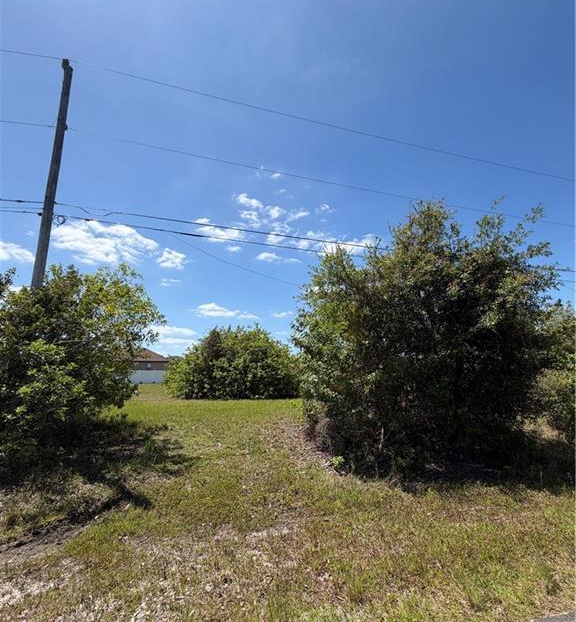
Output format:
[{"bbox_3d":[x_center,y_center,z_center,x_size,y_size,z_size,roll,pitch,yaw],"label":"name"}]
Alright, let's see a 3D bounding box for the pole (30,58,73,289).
[{"bbox_3d":[-6.306,-2.128,8.067,0.280,10.400,0.280,3,-12,-14],"label":"pole"}]

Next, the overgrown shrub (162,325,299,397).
[{"bbox_3d":[-3.466,3.324,20.456,9.000,4.500,5.500,2,-11,-9],"label":"overgrown shrub"}]

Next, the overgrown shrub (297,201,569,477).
[{"bbox_3d":[2.688,0.355,7.067,5.000,5.200,4.400,0,-11,0],"label":"overgrown shrub"}]

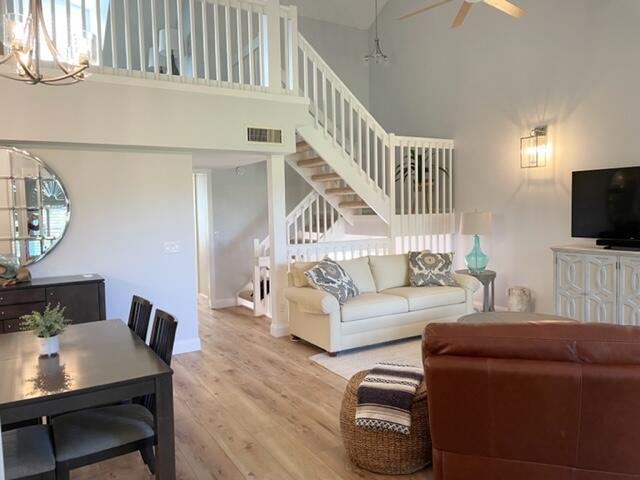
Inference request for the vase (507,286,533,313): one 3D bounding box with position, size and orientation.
[{"bbox_3d":[2.530,0.825,6.101,0.310,0.400,0.310,-3,4,-31],"label":"vase"}]

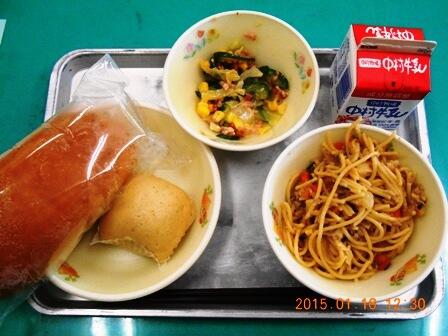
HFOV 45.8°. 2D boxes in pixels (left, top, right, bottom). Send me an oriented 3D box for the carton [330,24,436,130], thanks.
[{"bbox_3d":[0.133,-0.079,0.449,0.058,0.096,0.058,2,71,1],"label":"carton"}]

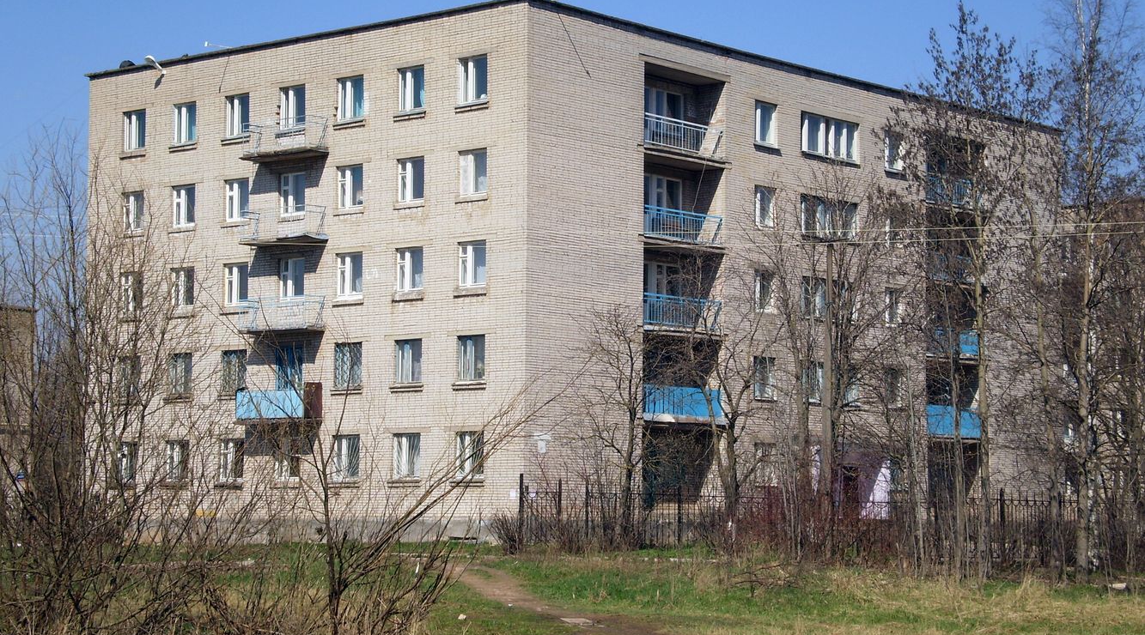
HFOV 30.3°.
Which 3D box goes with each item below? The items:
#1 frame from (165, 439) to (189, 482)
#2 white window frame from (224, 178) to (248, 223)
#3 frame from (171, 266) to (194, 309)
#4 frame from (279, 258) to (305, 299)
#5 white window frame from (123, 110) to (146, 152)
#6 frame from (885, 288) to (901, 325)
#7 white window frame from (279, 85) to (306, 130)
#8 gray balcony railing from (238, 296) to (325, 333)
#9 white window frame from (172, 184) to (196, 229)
[{"bbox_3d":[-12.890,4.695,69.161,1.120,1.400,0.120,-4,-6,37],"label":"frame"},{"bbox_3d":[-10.845,-3.775,68.495,1.120,1.400,0.120,-4,-6,37],"label":"white window frame"},{"bbox_3d":[-12.525,-0.925,68.543,1.120,1.370,0.130,-3,-5,40],"label":"frame"},{"bbox_3d":[-8.556,-1.110,65.172,1.120,1.370,0.130,-3,-5,40],"label":"frame"},{"bbox_3d":[-14.511,-6.210,70.611,1.120,1.370,0.130,-3,-5,40],"label":"white window frame"},{"bbox_3d":[11.223,-0.354,74.103,0.120,1.400,1.120,-4,-7,41],"label":"frame"},{"bbox_3d":[-8.632,-6.537,65.798,1.124,1.340,0.150,-4,-7,35],"label":"white window frame"},{"bbox_3d":[-8.898,-0.100,64.675,2.740,1.004,0.880,-4,-7,35],"label":"gray balcony railing"},{"bbox_3d":[-12.827,-3.648,69.948,1.120,1.400,0.120,-4,-6,37],"label":"white window frame"}]

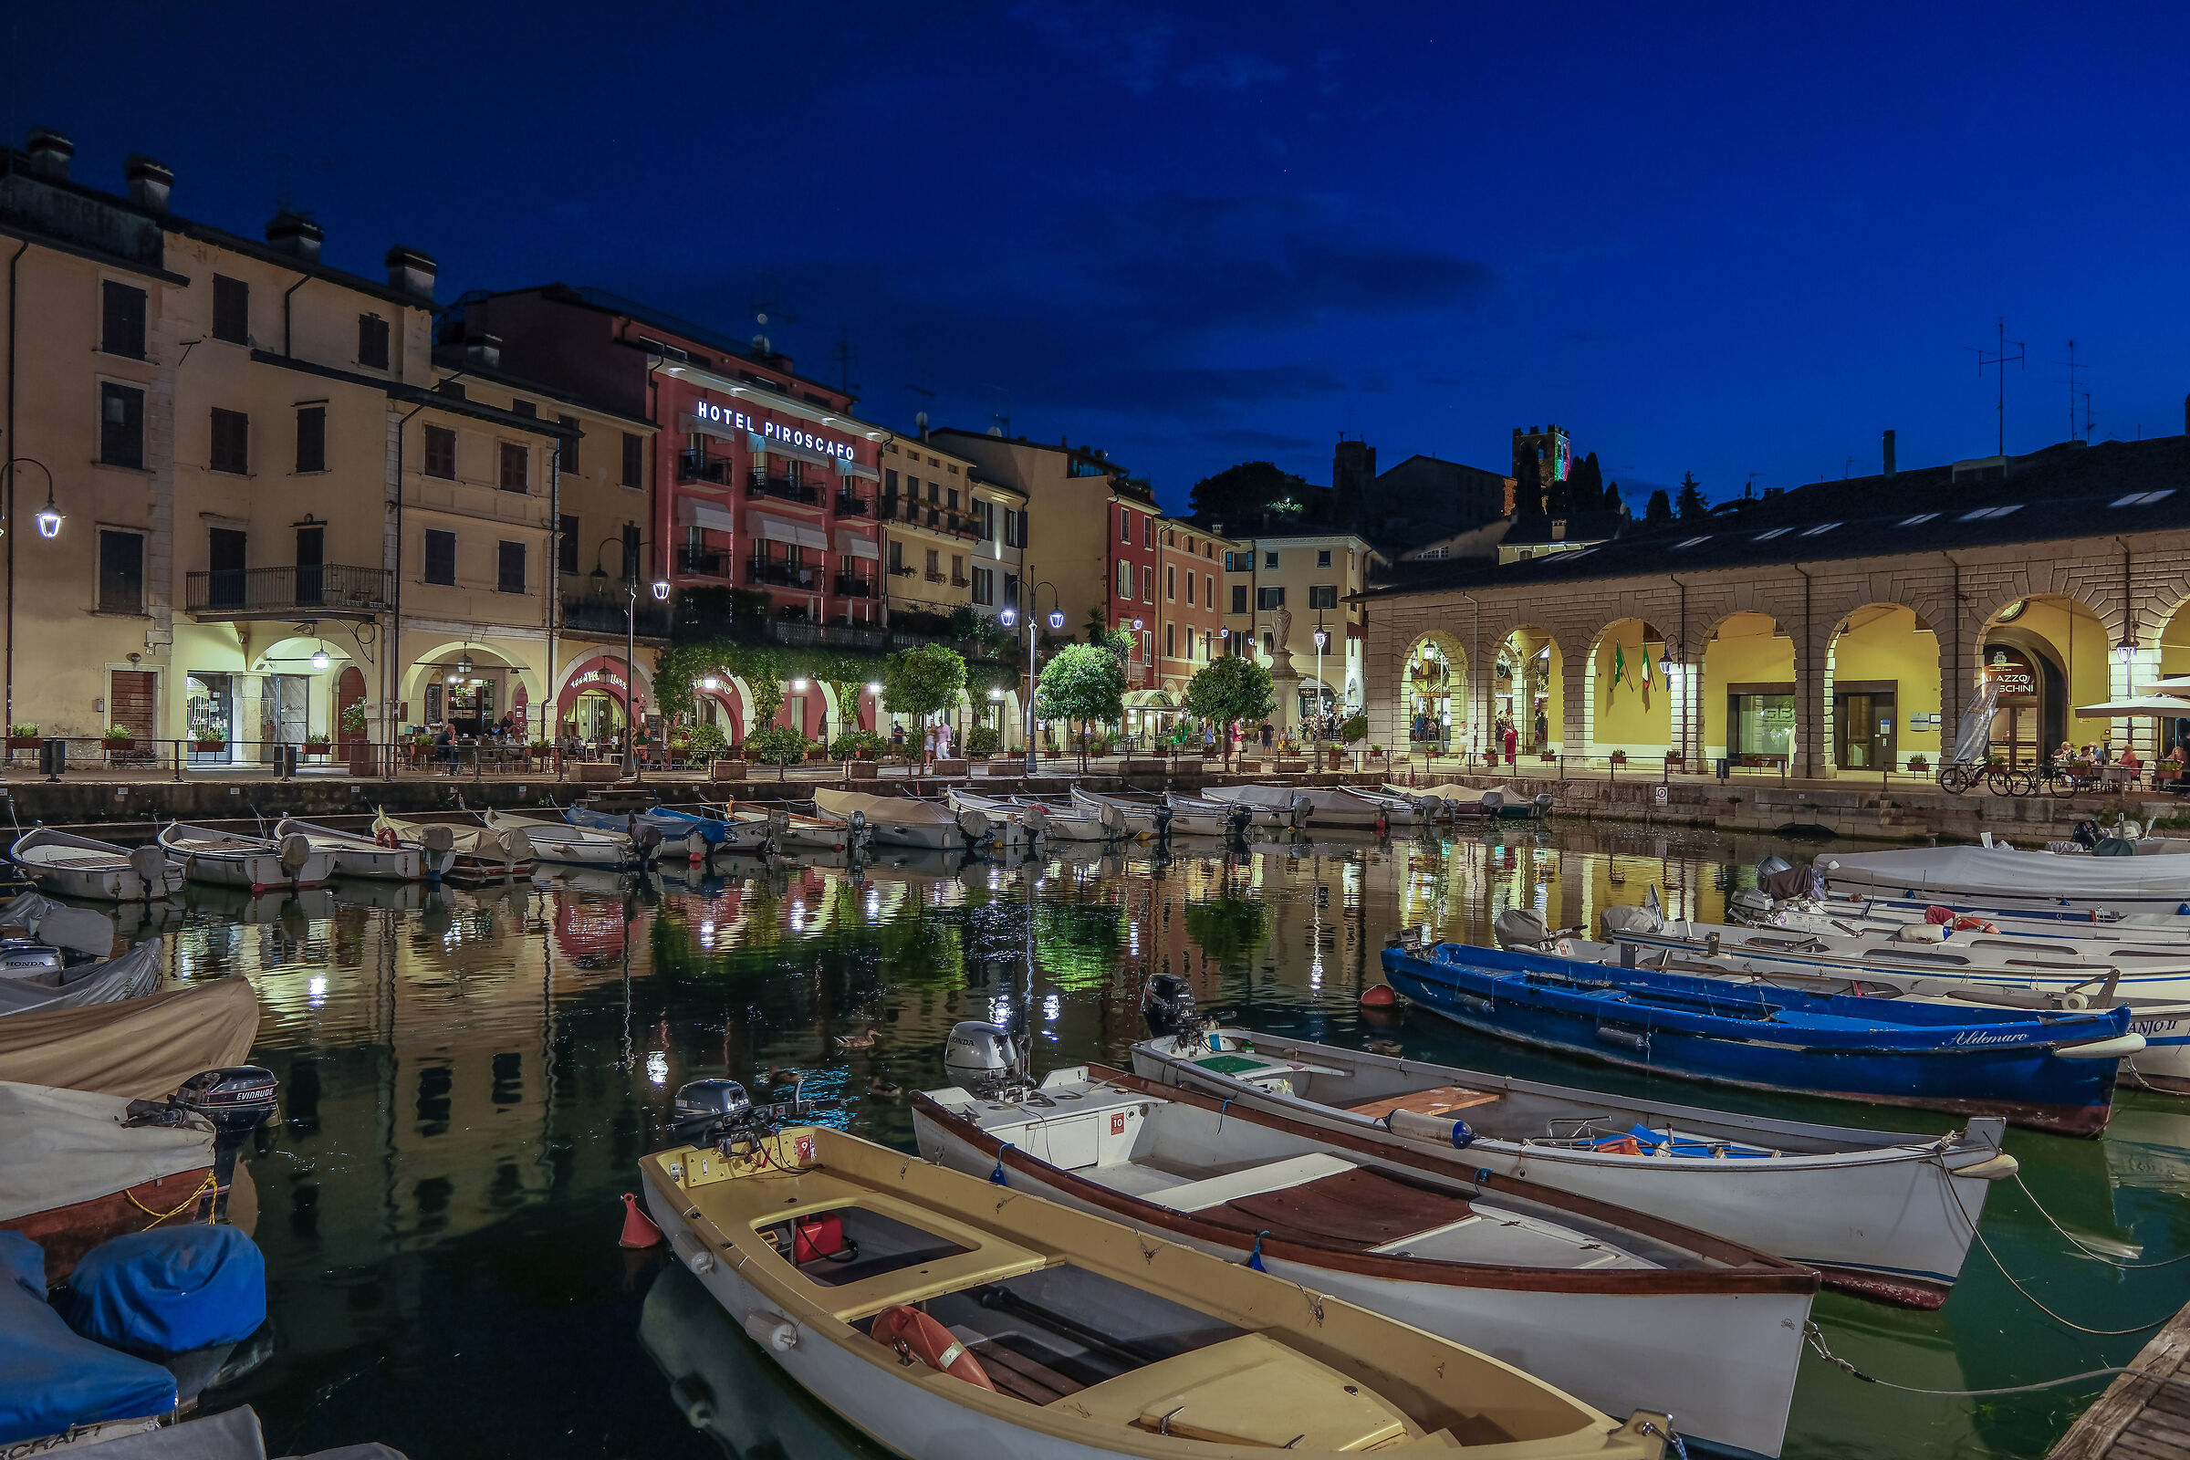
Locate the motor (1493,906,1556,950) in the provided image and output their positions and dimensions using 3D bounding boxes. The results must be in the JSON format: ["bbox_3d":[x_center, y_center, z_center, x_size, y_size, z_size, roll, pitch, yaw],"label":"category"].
[{"bbox_3d":[5.300,2.669,18.000,0.400,1.000,0.680,1,0,-43],"label":"motor"}]

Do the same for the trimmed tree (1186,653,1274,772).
[{"bbox_3d":[5.198,-0.696,56.500,3.400,4.400,3.400,1,0,0],"label":"trimmed tree"}]

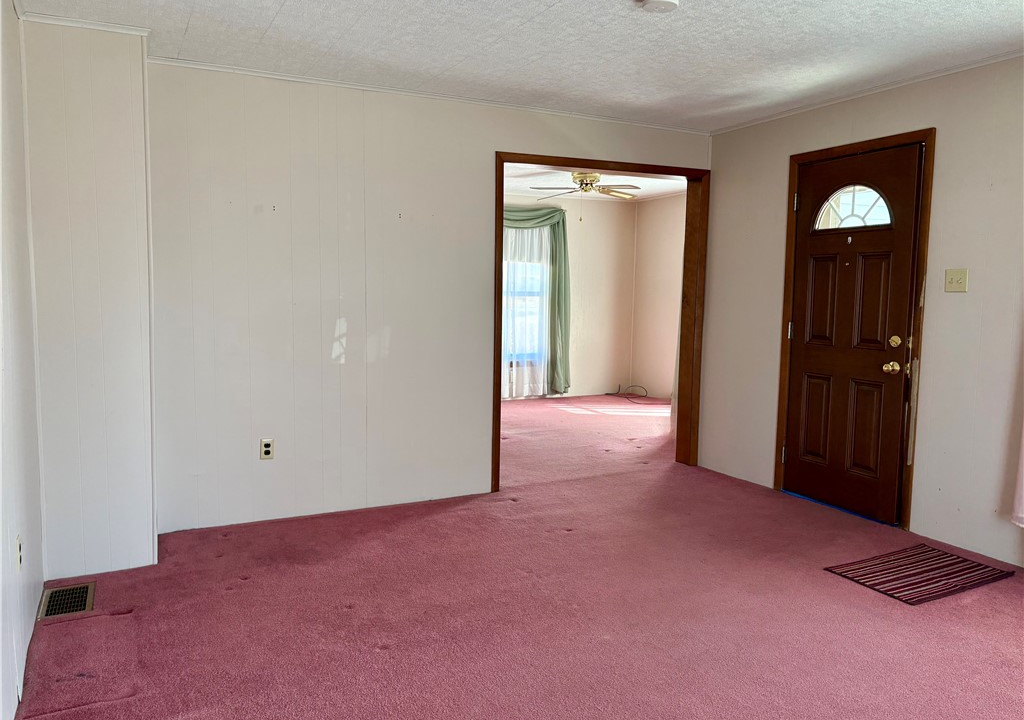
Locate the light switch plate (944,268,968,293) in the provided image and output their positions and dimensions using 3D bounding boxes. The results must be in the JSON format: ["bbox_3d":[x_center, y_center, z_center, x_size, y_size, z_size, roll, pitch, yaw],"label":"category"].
[{"bbox_3d":[2.203,-0.393,3.819,0.012,0.117,0.117,-2,6,-27],"label":"light switch plate"}]

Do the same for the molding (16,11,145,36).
[{"bbox_3d":[-1.739,-1.380,3.154,0.463,0.036,0.030,-2,6,-27],"label":"molding"}]

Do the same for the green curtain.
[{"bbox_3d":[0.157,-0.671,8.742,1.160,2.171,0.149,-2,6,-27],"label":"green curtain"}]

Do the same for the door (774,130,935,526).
[{"bbox_3d":[1.932,-0.173,4.424,0.080,2.096,0.946,-2,6,-27],"label":"door"}]

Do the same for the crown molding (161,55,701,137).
[{"bbox_3d":[-0.192,-1.498,4.474,3.496,0.032,0.030,-2,6,-27],"label":"crown molding"}]

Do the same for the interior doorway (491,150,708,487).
[{"bbox_3d":[0.598,-0.244,5.100,1.648,2.077,0.159,-2,6,-27],"label":"interior doorway"}]

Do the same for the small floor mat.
[{"bbox_3d":[1.861,0.954,3.507,0.767,0.012,0.448,-2,6,-31],"label":"small floor mat"}]

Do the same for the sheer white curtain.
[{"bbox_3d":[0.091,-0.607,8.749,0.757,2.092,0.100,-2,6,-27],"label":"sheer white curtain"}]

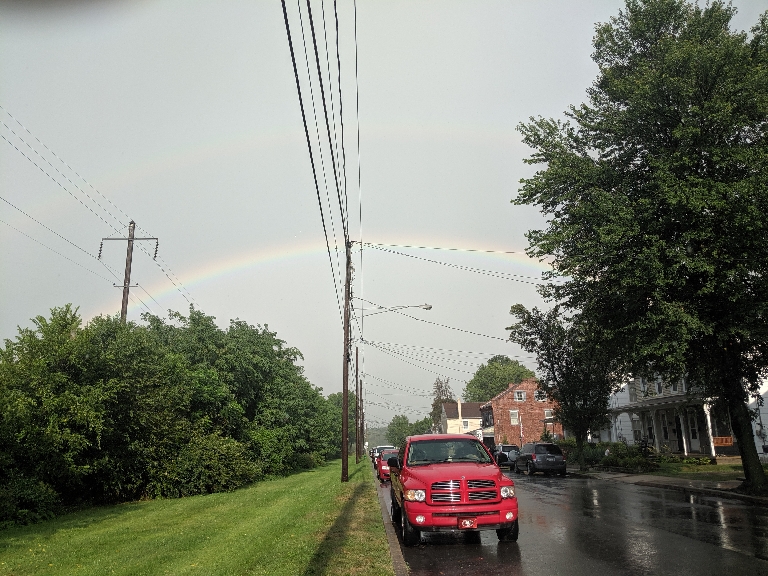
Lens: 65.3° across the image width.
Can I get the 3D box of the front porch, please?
[{"bbox_3d":[15.852,7.551,32.590,2.300,3.200,11.600,0,-15,-2],"label":"front porch"}]

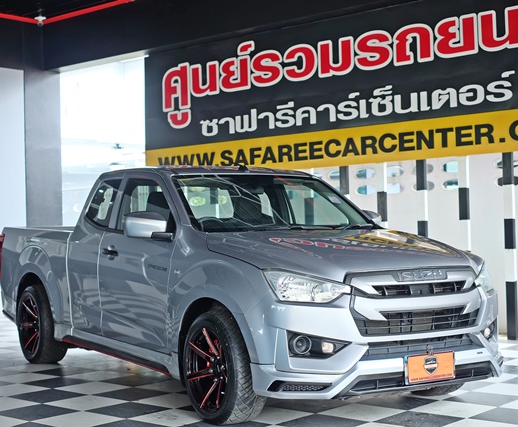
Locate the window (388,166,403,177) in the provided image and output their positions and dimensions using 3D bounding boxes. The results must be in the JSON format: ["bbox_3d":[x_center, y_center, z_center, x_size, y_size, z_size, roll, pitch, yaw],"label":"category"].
[{"bbox_3d":[1.562,-0.479,10.863,0.260,0.110,0.100,-2,-1,40],"label":"window"}]

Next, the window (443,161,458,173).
[{"bbox_3d":[2.251,-0.532,10.748,0.300,0.125,0.070,-2,-1,40],"label":"window"}]

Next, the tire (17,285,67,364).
[{"bbox_3d":[-1.847,0.938,8.020,0.240,0.670,0.670,0,-1,-33],"label":"tire"}]

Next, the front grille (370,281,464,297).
[{"bbox_3d":[0.875,0.412,5.140,0.680,0.075,0.080,0,-1,-33],"label":"front grille"}]

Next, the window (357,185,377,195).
[{"bbox_3d":[1.339,-0.290,11.518,0.289,0.120,0.070,-2,-1,40],"label":"window"}]

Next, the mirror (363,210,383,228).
[{"bbox_3d":[0.825,0.066,7.024,0.250,0.180,0.150,0,-1,-32],"label":"mirror"}]

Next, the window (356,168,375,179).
[{"bbox_3d":[1.322,-0.488,11.533,0.291,0.120,0.070,-2,-1,40],"label":"window"}]

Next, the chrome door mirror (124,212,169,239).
[{"bbox_3d":[-0.726,0.076,6.034,0.250,0.175,0.150,0,-1,-32],"label":"chrome door mirror"}]

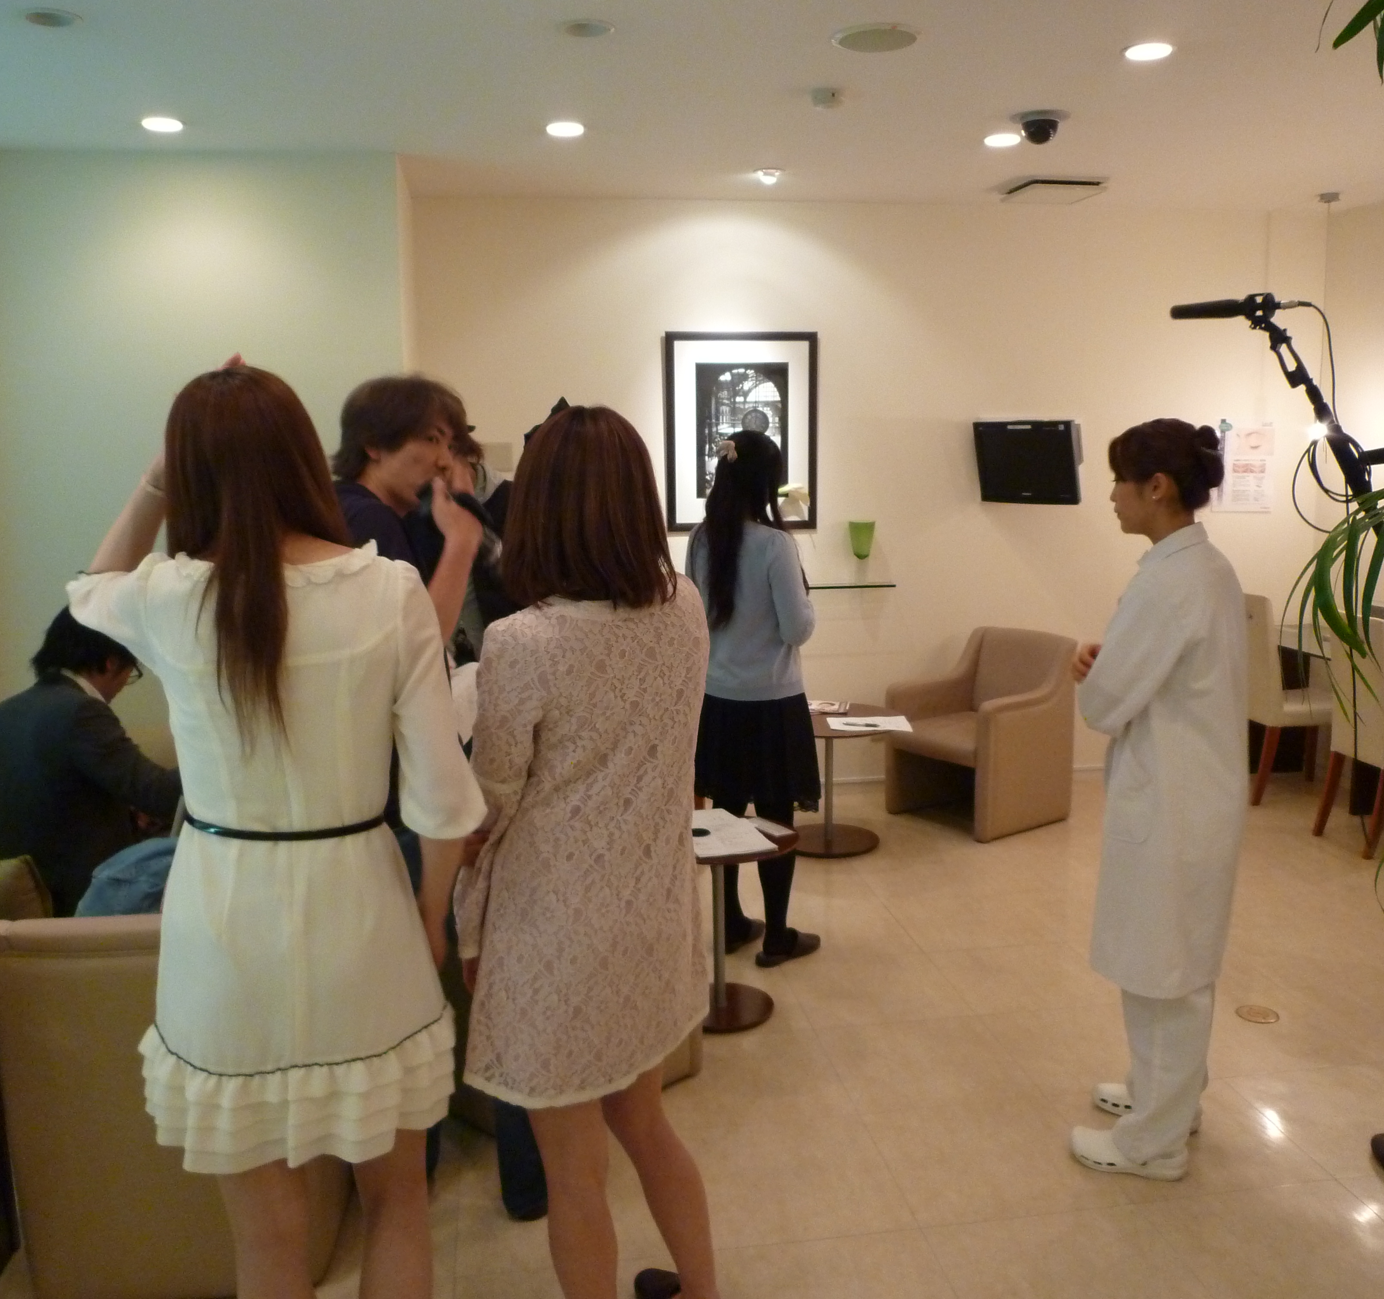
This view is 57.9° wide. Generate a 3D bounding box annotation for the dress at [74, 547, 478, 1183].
[{"bbox_3d":[-0.538,0.257,1.643,0.530,0.840,0.340,-4,9,-19],"label":"dress"}]

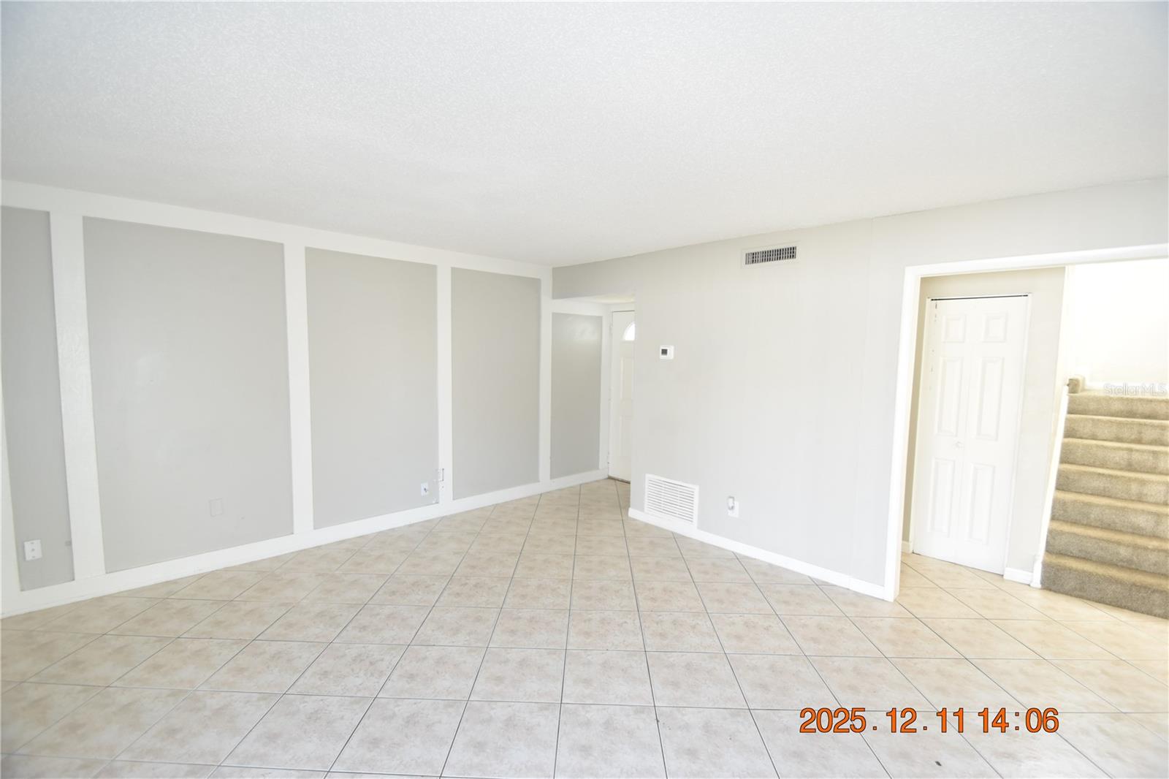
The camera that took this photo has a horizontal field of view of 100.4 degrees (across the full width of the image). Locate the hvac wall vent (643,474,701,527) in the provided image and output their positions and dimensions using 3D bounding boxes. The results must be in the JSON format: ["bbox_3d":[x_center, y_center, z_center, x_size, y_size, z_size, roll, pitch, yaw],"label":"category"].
[{"bbox_3d":[0.771,0.980,4.303,0.030,0.360,0.570,-3,6,-44],"label":"hvac wall vent"}]

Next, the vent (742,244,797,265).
[{"bbox_3d":[1.369,-0.983,3.572,0.030,0.150,0.445,-3,6,-44],"label":"vent"}]

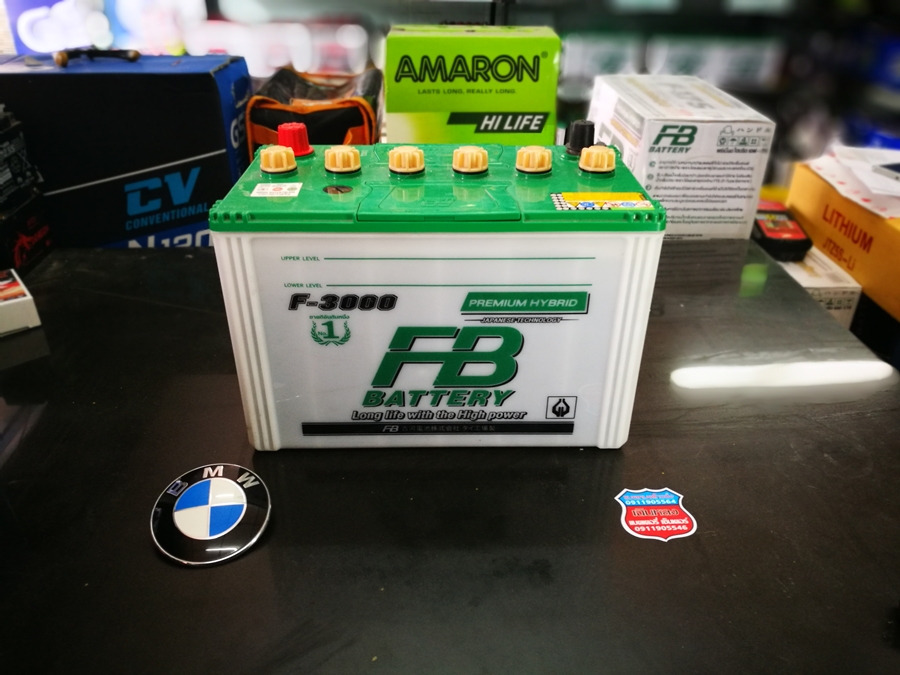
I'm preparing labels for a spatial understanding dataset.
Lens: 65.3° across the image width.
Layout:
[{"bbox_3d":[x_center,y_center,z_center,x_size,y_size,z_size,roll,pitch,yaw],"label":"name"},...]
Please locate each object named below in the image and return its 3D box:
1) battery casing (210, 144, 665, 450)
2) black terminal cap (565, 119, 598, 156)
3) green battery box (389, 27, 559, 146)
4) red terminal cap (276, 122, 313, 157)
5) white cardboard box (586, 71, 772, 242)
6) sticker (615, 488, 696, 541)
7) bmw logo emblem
[{"bbox_3d":[-0.009,-0.042,0.586,0.305,0.209,0.171,0,30,-1],"label":"battery casing"},{"bbox_3d":[0.111,-0.168,0.586,0.027,0.025,0.027,0,30,0],"label":"black terminal cap"},{"bbox_3d":[0.033,-0.348,1.083,0.242,0.228,0.135,0,30,0],"label":"green battery box"},{"bbox_3d":[-0.128,-0.165,0.581,0.030,0.022,0.030,0,30,-1],"label":"red terminal cap"},{"bbox_3d":[0.346,-0.273,1.140,0.176,0.230,0.316,0,30,-2],"label":"white cardboard box"},{"bbox_3d":[0.148,0.127,0.505,0.053,0.001,0.055,0,30,-1],"label":"sticker"},{"bbox_3d":[-0.168,0.125,0.496,0.080,0.008,0.080,-3,44,-14],"label":"bmw logo emblem"}]

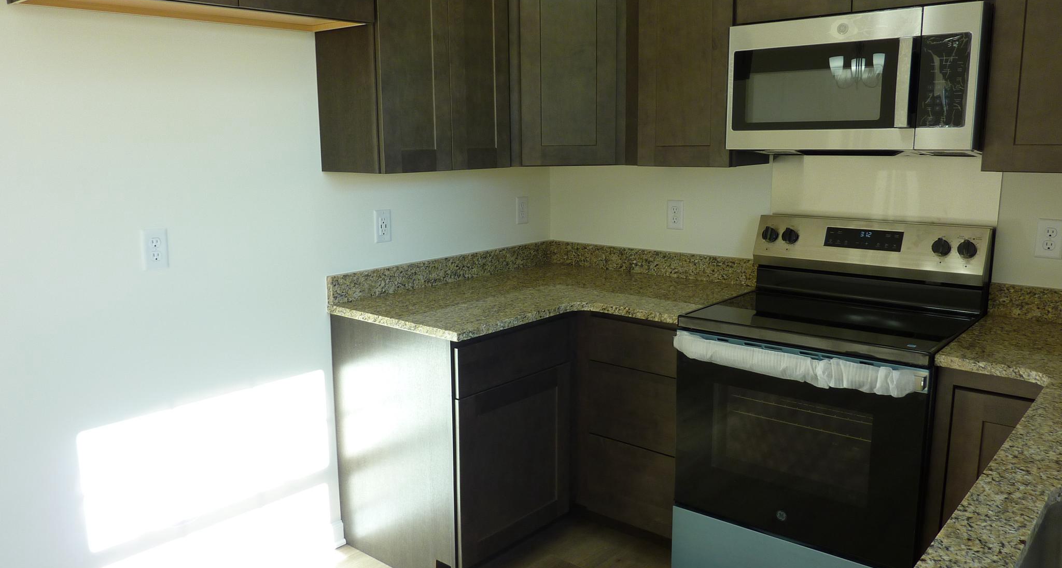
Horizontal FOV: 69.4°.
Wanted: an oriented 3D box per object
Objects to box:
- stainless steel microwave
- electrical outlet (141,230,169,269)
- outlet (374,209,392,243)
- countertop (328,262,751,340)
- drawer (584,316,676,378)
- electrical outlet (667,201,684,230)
[{"bbox_3d":[1.065,-0.637,2.470,0.759,0.409,0.389,8,14,39],"label":"stainless steel microwave"},{"bbox_3d":[-1.091,-0.100,2.218,0.010,0.117,0.073,8,14,39],"label":"electrical outlet"},{"bbox_3d":[-0.548,-0.215,2.857,0.010,0.118,0.073,8,14,39],"label":"outlet"},{"bbox_3d":[0.093,0.057,2.833,1.062,0.034,1.246,8,13,40],"label":"countertop"},{"bbox_3d":[0.517,0.177,2.842,0.366,0.160,0.508,8,14,39],"label":"drawer"},{"bbox_3d":[0.593,-0.283,3.159,0.071,0.117,0.012,8,13,40],"label":"electrical outlet"}]

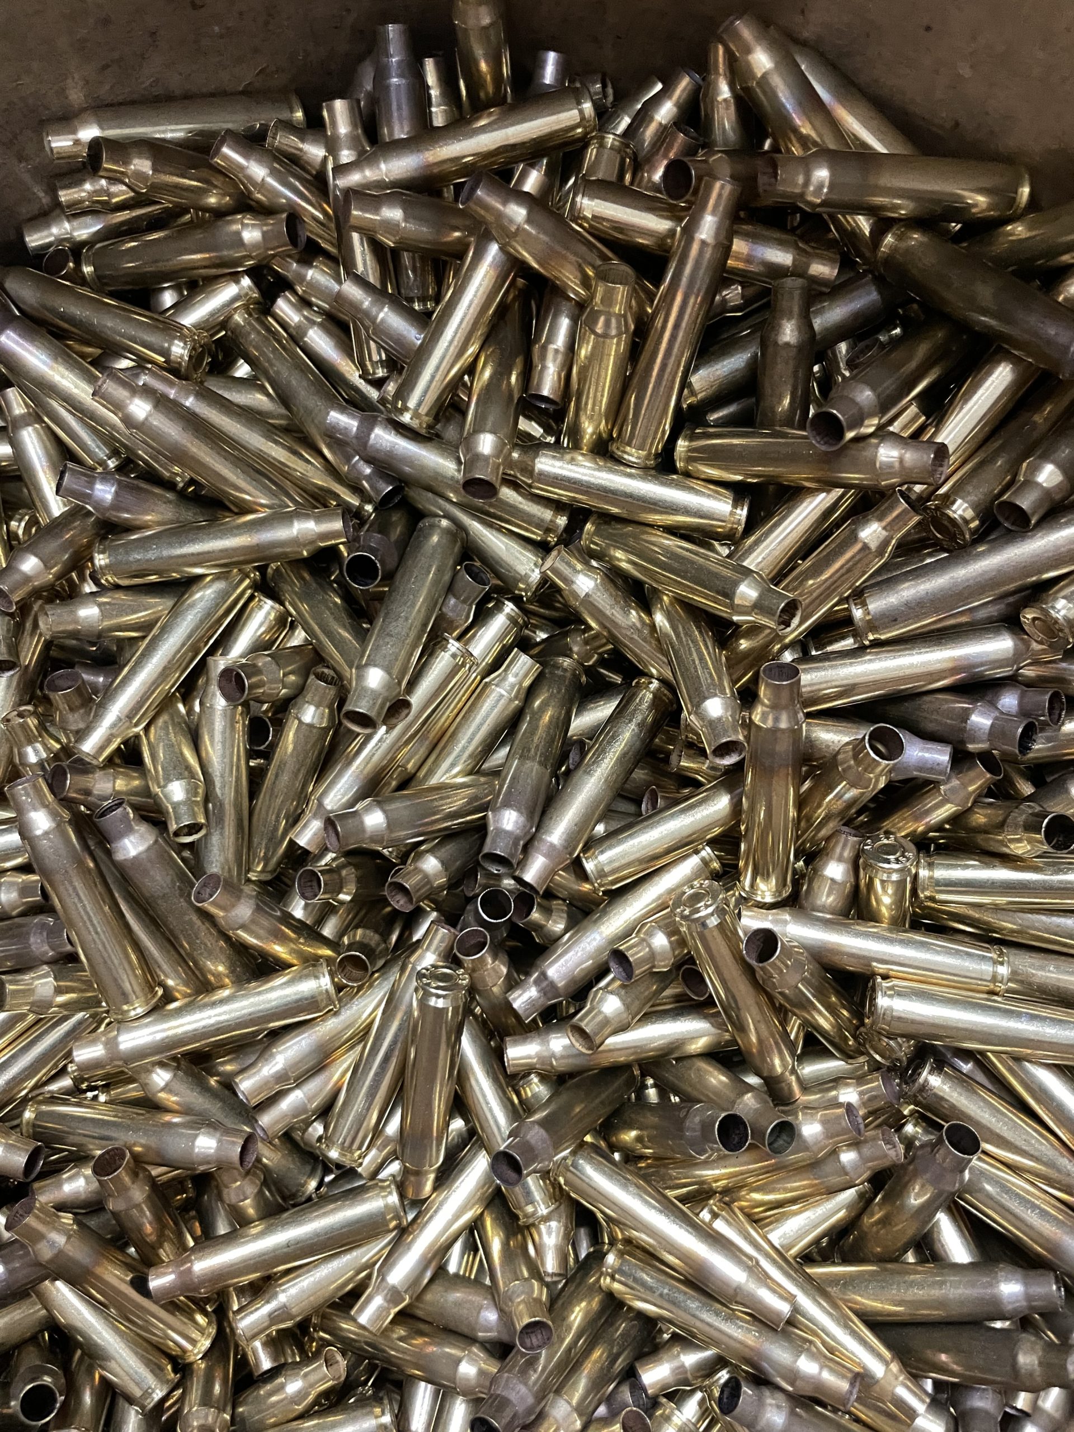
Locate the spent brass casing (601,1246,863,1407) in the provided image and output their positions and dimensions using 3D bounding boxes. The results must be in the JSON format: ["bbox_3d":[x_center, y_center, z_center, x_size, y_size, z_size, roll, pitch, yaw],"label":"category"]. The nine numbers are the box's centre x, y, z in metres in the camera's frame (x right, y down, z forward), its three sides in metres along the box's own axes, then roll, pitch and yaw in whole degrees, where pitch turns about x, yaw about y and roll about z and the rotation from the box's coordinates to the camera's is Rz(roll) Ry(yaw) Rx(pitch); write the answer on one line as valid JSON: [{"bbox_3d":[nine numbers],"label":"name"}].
[{"bbox_3d":[0.033,0.104,0.183,0.045,0.010,0.010,23,76,9],"label":"spent brass casing"}]

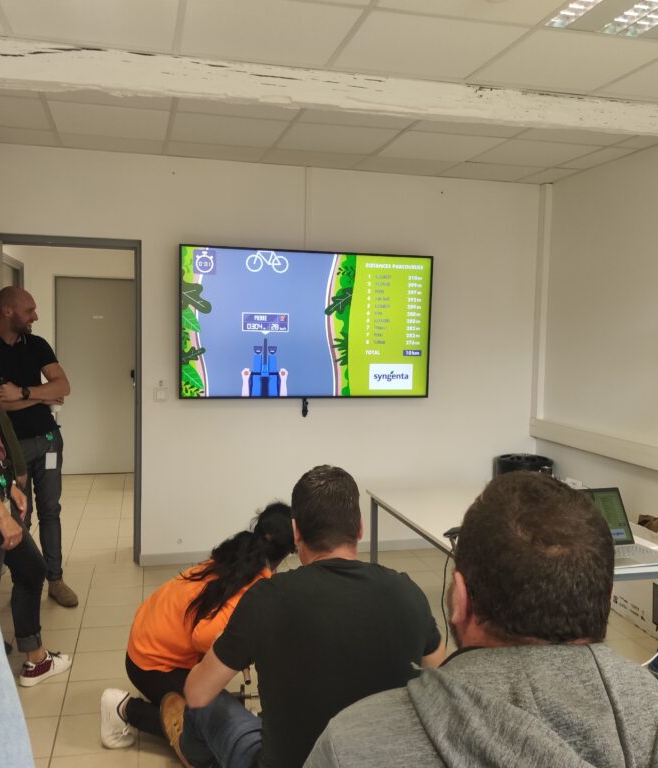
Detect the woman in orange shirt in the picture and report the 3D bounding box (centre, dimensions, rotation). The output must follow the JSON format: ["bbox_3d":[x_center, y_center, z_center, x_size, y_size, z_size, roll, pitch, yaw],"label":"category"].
[{"bbox_3d":[-0.478,0.882,2.974,0.500,0.830,0.800,5,6,44],"label":"woman in orange shirt"}]

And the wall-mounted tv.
[{"bbox_3d":[-0.124,-0.381,5.012,1.665,0.955,0.070,0,4,-14],"label":"wall-mounted tv"}]

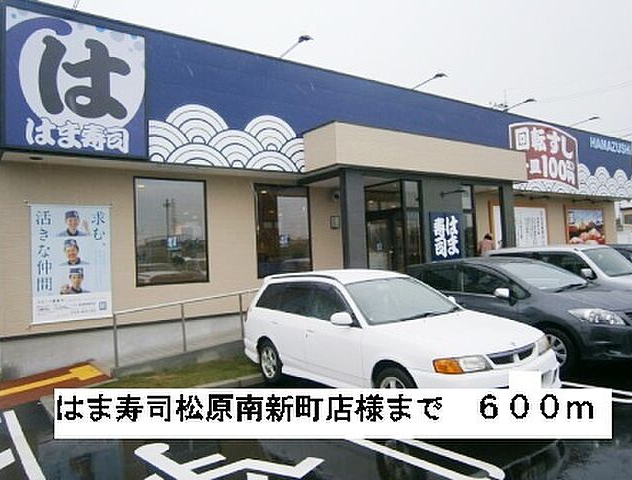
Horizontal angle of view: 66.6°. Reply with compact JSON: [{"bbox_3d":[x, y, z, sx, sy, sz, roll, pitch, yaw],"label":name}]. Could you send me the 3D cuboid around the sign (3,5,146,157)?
[{"bbox_3d":[-3.722,-2.410,7.637,2.025,2.113,0.100,-1,-2,-35],"label":"sign"}]

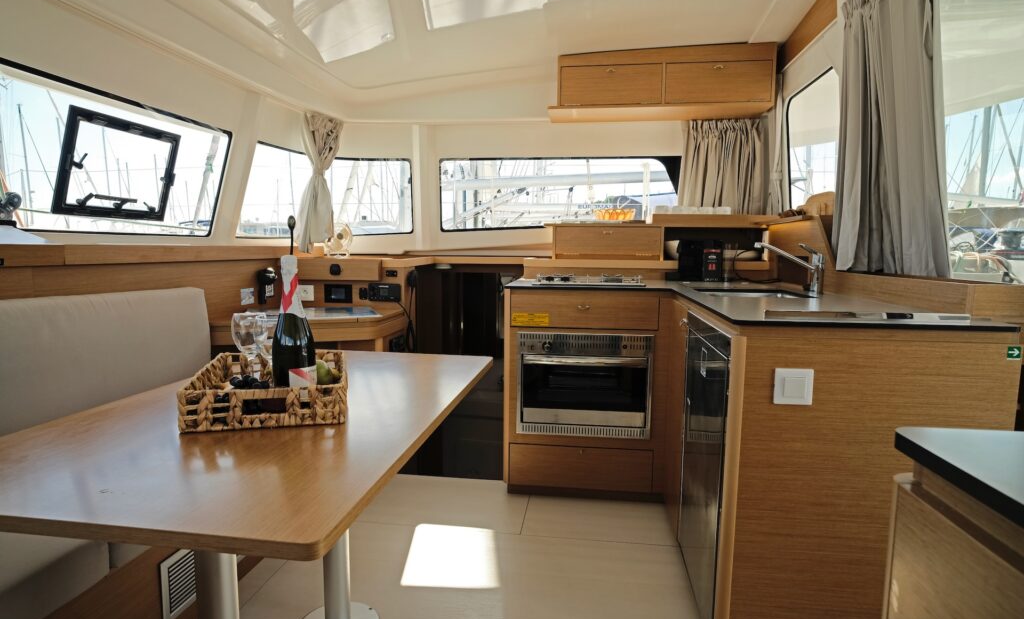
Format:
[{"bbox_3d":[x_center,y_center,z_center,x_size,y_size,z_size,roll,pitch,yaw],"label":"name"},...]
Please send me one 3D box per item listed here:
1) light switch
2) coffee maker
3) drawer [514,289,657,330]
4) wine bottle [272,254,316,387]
[{"bbox_3d":[0.644,0.177,1.296,0.083,0.082,0.013,2,7,7],"label":"light switch"},{"bbox_3d":[0.861,-0.223,2.631,0.209,0.193,0.220,2,7,7],"label":"coffee maker"},{"bbox_3d":[0.306,-0.017,2.436,0.580,0.142,0.400,2,7,7],"label":"drawer"},{"bbox_3d":[-0.466,0.044,1.215,0.088,0.318,0.088,2,7,7],"label":"wine bottle"}]

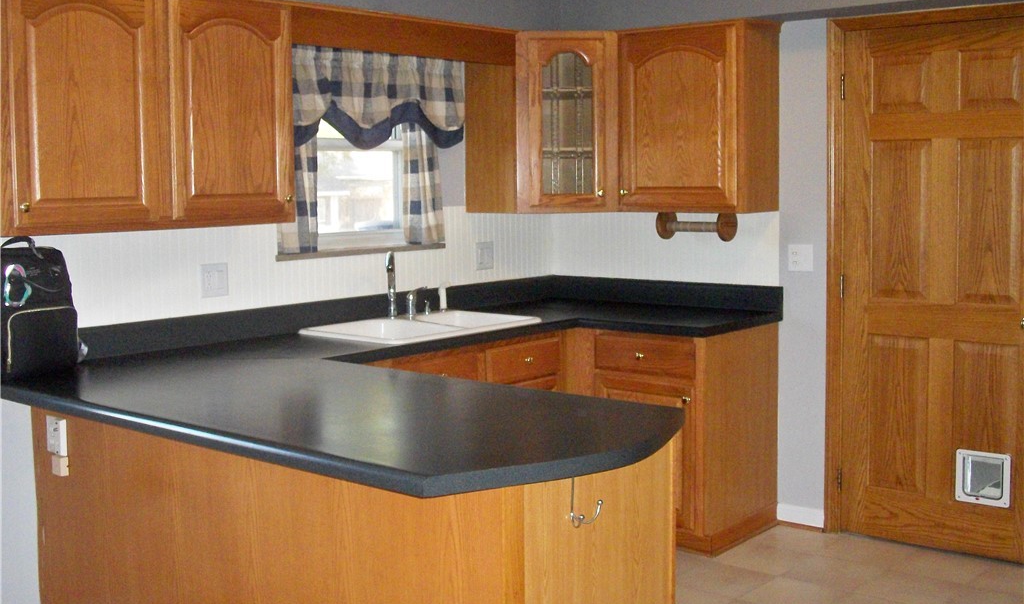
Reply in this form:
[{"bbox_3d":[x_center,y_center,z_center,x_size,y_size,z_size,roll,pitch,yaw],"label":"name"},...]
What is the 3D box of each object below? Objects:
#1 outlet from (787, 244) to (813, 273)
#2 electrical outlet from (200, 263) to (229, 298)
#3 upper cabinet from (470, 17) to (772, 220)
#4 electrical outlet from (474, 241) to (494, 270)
[{"bbox_3d":[1.200,-0.183,4.918,0.114,0.112,0.010,4,8,41],"label":"outlet"},{"bbox_3d":[-1.077,-0.078,4.293,0.010,0.118,0.115,4,8,41],"label":"electrical outlet"},{"bbox_3d":[0.456,-0.769,5.092,1.221,0.762,0.615,4,8,41],"label":"upper cabinet"},{"bbox_3d":[-0.122,-0.210,5.396,0.010,0.121,0.116,4,8,41],"label":"electrical outlet"}]

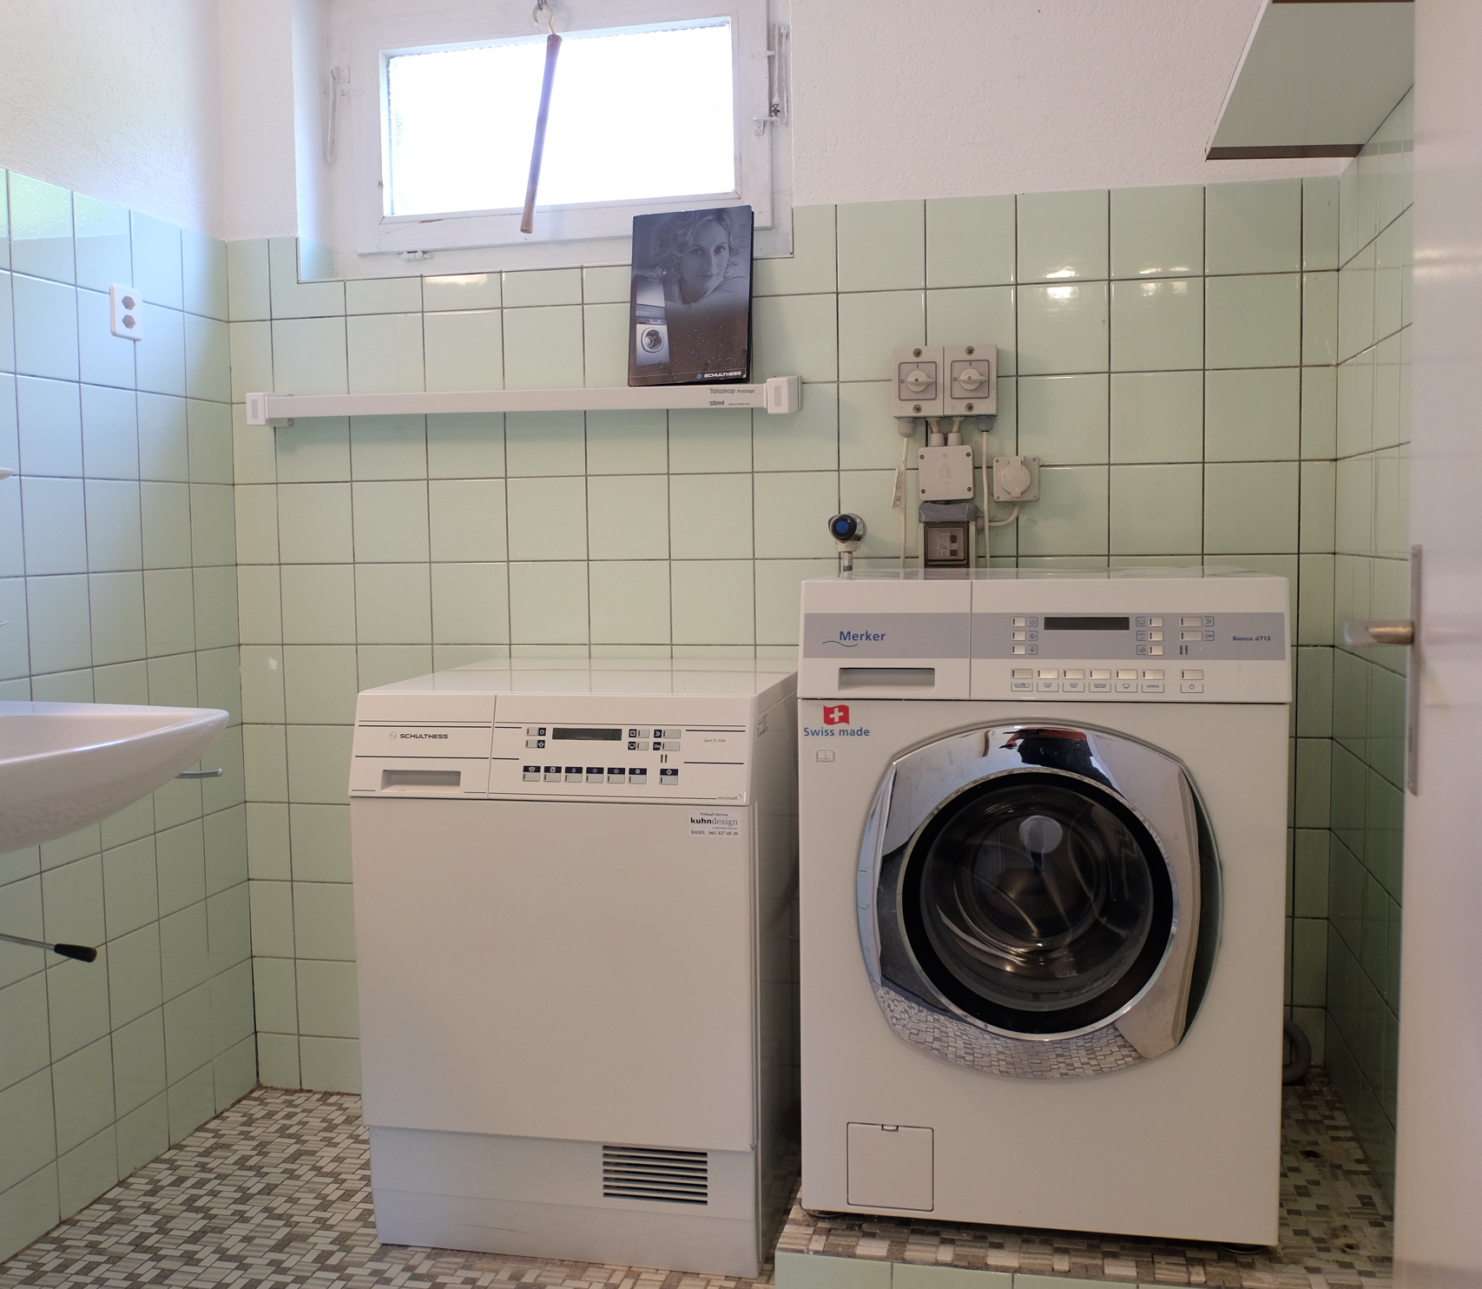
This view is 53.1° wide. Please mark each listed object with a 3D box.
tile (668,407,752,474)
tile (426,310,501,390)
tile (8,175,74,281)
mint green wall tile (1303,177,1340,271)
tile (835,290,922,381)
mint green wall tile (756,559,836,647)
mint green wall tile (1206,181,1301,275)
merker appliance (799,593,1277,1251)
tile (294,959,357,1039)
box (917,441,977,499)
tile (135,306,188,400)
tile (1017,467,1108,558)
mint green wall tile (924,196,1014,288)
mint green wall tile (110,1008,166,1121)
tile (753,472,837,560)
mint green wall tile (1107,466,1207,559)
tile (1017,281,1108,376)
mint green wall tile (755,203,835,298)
[{"bbox_3d":[-0.053,-0.374,2.602,0.149,0.149,0.010,0,4,12],"label":"tile"},{"bbox_3d":[-0.505,-0.533,2.717,0.150,0.150,0.010,0,4,12],"label":"tile"},{"bbox_3d":[-1.061,-0.629,2.238,0.010,0.143,0.147,0,5,11],"label":"tile"},{"bbox_3d":[0.925,-0.667,2.358,0.052,0.143,0.010,0,5,12],"label":"mint green wall tile"},{"bbox_3d":[0.241,-0.524,2.529,0.149,0.149,0.010,0,4,12],"label":"tile"},{"bbox_3d":[0.098,-0.075,2.577,0.148,0.148,0.008,0,5,11],"label":"mint green wall tile"},{"bbox_3d":[0.824,-0.668,2.380,0.148,0.143,0.008,0,5,11],"label":"mint green wall tile"},{"bbox_3d":[0.428,0.326,2.146,0.600,0.855,0.627,0,5,12],"label":"merker appliance"},{"bbox_3d":[-0.771,0.674,2.819,0.147,0.147,0.010,0,5,12],"label":"tile"},{"bbox_3d":[0.346,-0.285,2.483,0.089,0.087,0.045,0,5,11],"label":"box"},{"bbox_3d":[-1.002,-0.504,2.541,0.010,0.148,0.144,0,5,12],"label":"tile"},{"bbox_3d":[0.536,-0.223,2.475,0.148,0.148,0.008,0,5,11],"label":"tile"},{"bbox_3d":[0.392,-0.681,2.521,0.150,0.144,0.010,0,4,12],"label":"mint green wall tile"},{"bbox_3d":[-1.020,0.707,2.508,0.008,0.149,0.146,0,5,12],"label":"mint green wall tile"},{"bbox_3d":[0.096,-0.224,2.565,0.148,0.148,0.008,0,5,11],"label":"tile"},{"bbox_3d":[0.684,-0.221,2.444,0.150,0.150,0.010,0,5,12],"label":"mint green wall tile"},{"bbox_3d":[0.544,-0.531,2.502,0.150,0.150,0.010,0,4,12],"label":"tile"},{"bbox_3d":[0.090,-0.670,2.531,0.148,0.148,0.010,0,5,11],"label":"mint green wall tile"}]

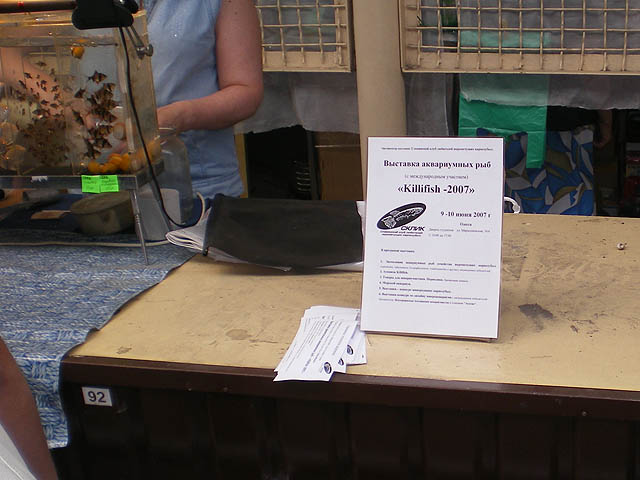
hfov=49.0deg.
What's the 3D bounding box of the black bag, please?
[{"bbox_3d":[-0.069,-0.026,1.449,0.315,0.055,0.275,-1,21,3],"label":"black bag"}]

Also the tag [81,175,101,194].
[{"bbox_3d":[-0.437,-0.106,1.341,0.037,0.035,0.002,1,21,8],"label":"tag"}]

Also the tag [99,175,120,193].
[{"bbox_3d":[-0.399,-0.106,1.331,0.037,0.034,0.002,1,21,8],"label":"tag"}]

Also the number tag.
[{"bbox_3d":[-0.335,0.237,1.057,0.044,0.030,0.003,2,21,11],"label":"number tag"}]

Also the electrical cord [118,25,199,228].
[{"bbox_3d":[-0.315,-0.201,1.390,0.100,0.425,0.120,2,21,11],"label":"electrical cord"}]

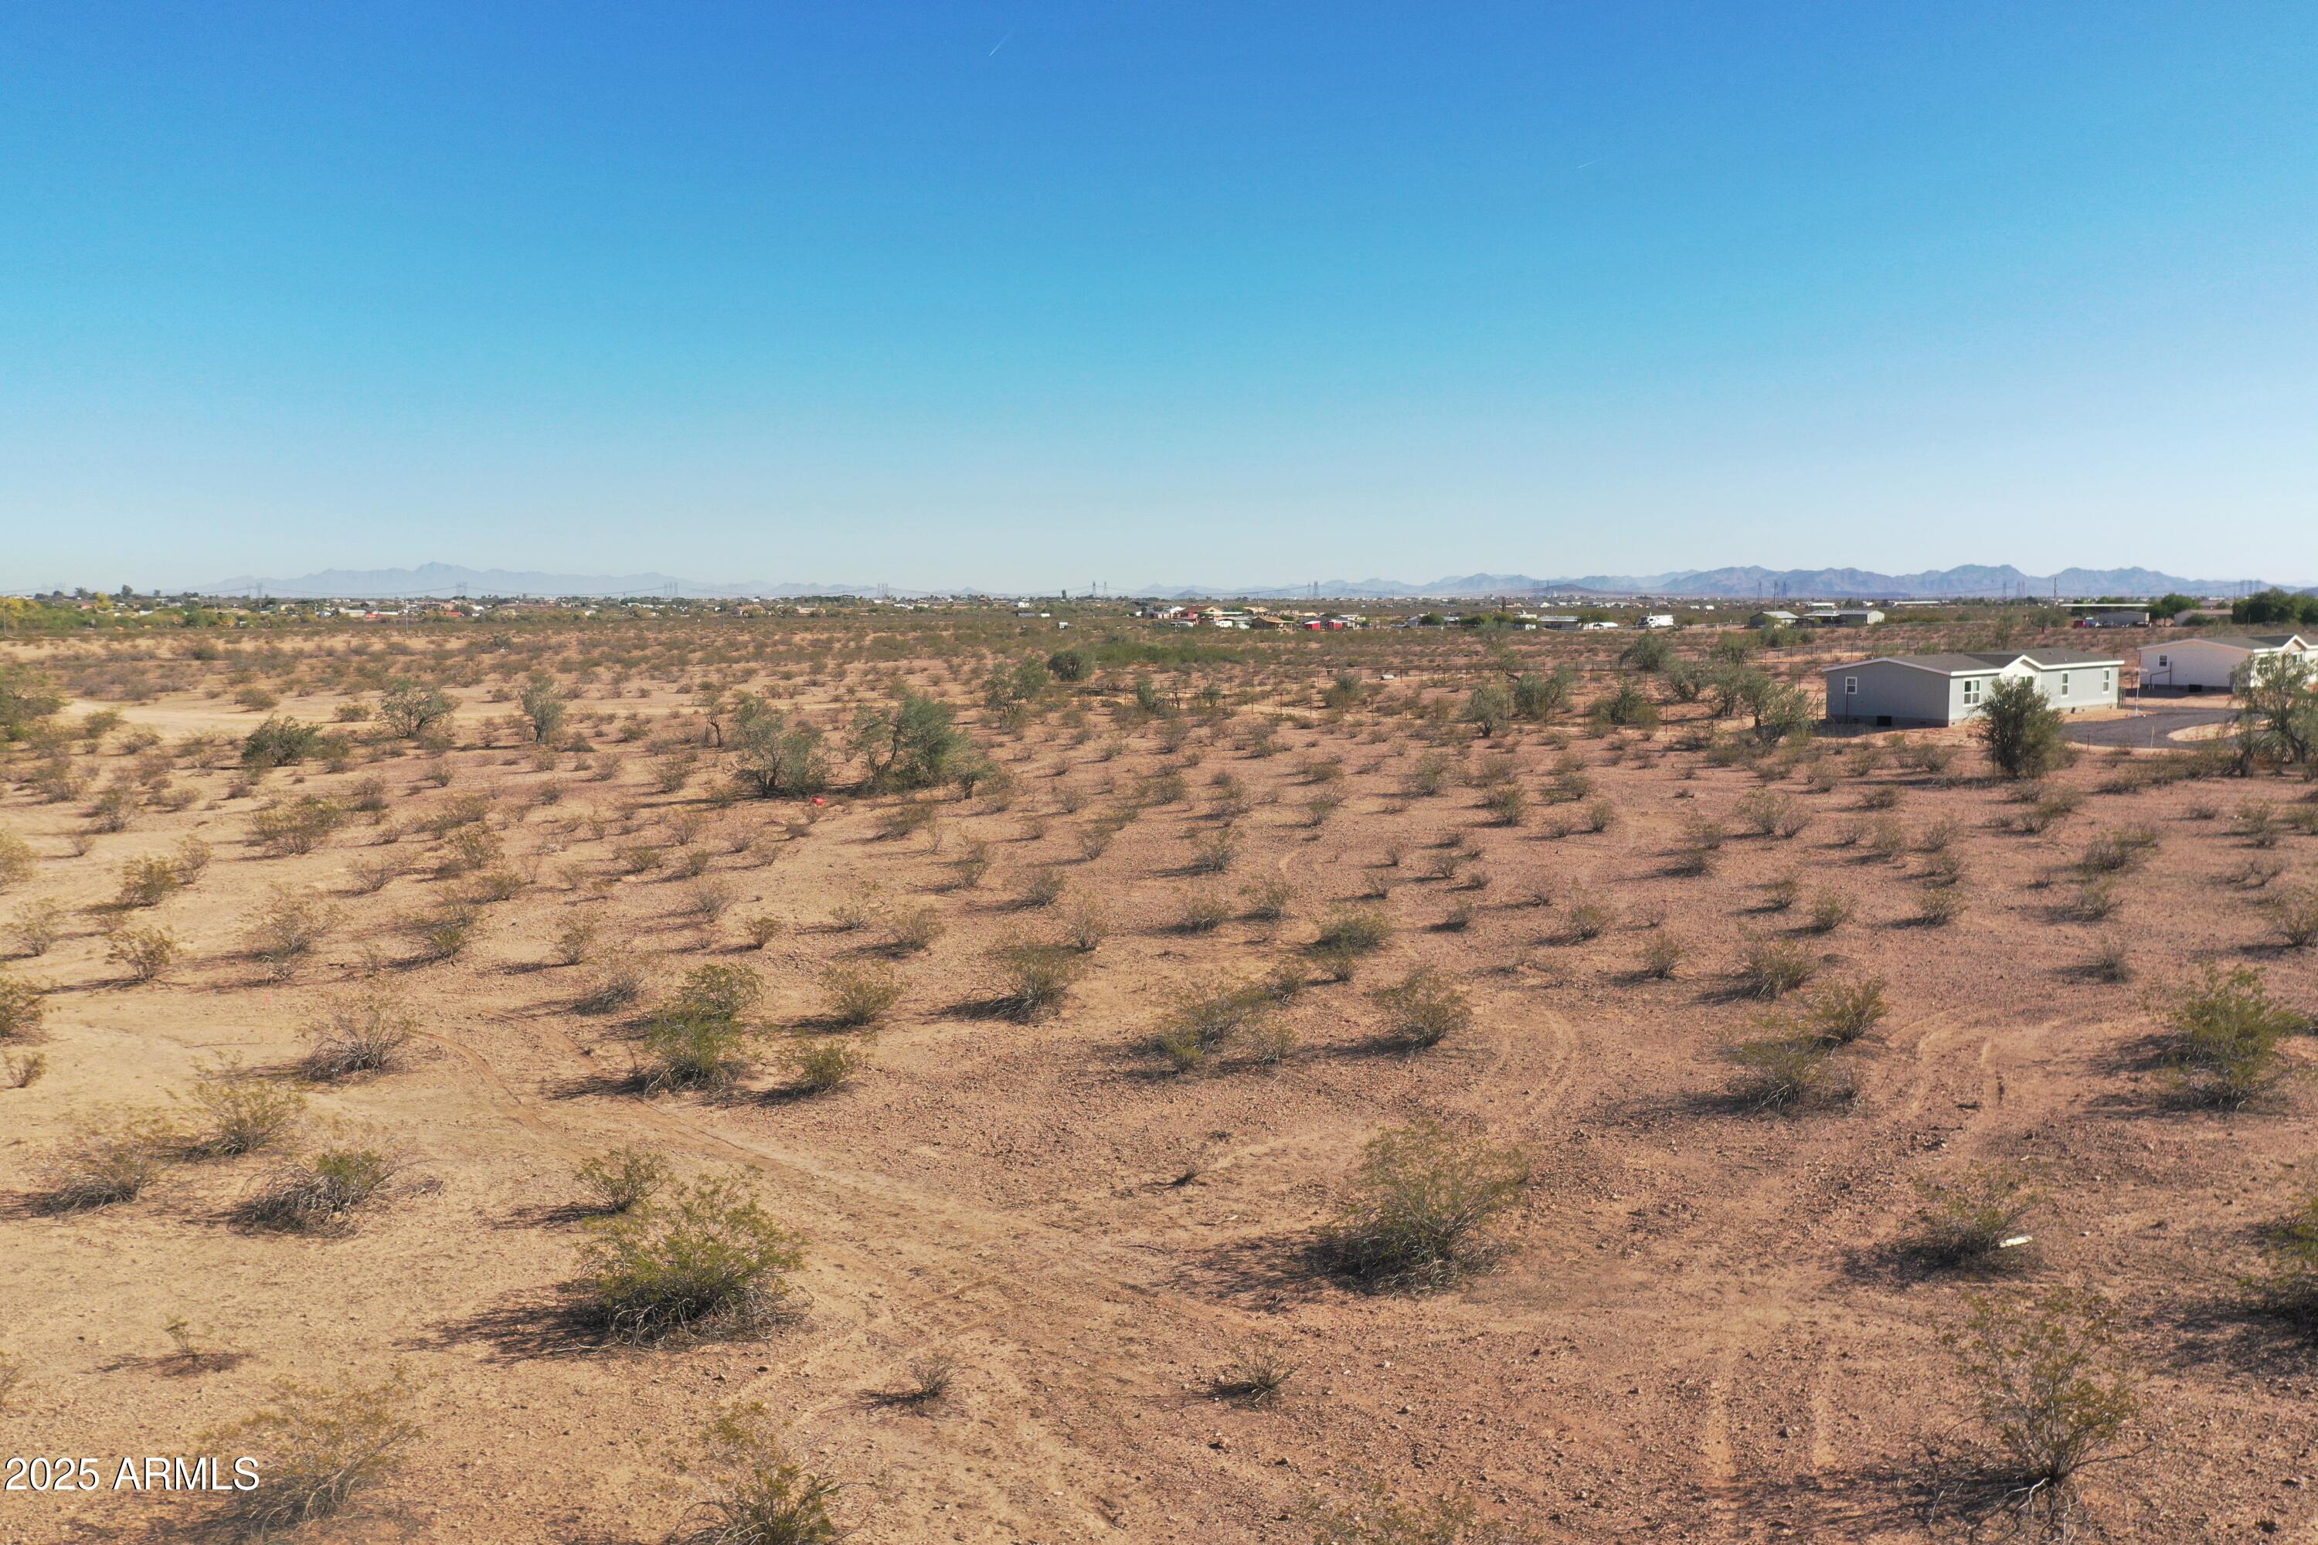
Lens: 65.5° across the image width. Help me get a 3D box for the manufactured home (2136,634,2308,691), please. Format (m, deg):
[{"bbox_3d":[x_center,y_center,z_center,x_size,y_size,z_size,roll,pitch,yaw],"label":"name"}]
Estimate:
[{"bbox_3d":[87.741,-8.925,144.692,24.139,4.053,8.401,-5,8,-41],"label":"manufactured home"}]

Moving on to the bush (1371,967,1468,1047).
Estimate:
[{"bbox_3d":[4.493,3.992,30.827,1.685,1.272,1.601,1,6,8],"label":"bush"}]

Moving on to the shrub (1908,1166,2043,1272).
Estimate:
[{"bbox_3d":[9.903,5.360,21.808,1.564,1.014,1.408,3,6,25],"label":"shrub"}]

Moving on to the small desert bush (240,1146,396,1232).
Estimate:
[{"bbox_3d":[-10.883,5.318,23.284,1.914,0.807,1.723,-3,6,-26],"label":"small desert bush"}]

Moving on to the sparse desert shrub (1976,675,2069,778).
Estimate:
[{"bbox_3d":[36.851,-1.909,76.926,3.677,4.321,3.383,0,6,0],"label":"sparse desert shrub"}]

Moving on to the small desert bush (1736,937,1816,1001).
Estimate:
[{"bbox_3d":[12.372,3.879,36.061,1.551,1.140,1.396,2,6,19],"label":"small desert bush"}]

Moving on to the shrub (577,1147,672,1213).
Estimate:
[{"bbox_3d":[-6.673,5.067,22.444,1.146,0.760,1.088,-2,6,-17],"label":"shrub"}]

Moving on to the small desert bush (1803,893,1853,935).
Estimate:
[{"bbox_3d":[15.426,3.260,41.635,1.070,0.951,0.985,0,6,0],"label":"small desert bush"}]

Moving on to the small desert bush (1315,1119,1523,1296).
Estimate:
[{"bbox_3d":[3.019,4.928,20.666,2.404,1.740,2.212,0,6,0],"label":"small desert bush"}]

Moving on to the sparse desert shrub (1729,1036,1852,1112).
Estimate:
[{"bbox_3d":[9.665,4.601,27.645,1.798,1.024,1.654,0,6,0],"label":"sparse desert shrub"}]

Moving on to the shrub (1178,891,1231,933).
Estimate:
[{"bbox_3d":[1.107,3.161,41.527,1.145,0.850,1.088,0,6,2],"label":"shrub"}]

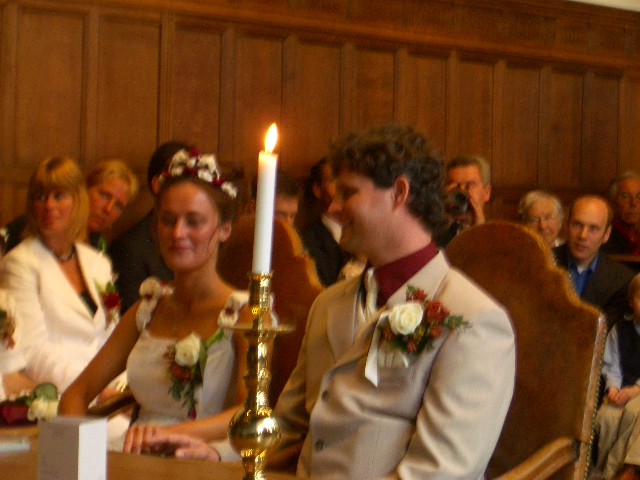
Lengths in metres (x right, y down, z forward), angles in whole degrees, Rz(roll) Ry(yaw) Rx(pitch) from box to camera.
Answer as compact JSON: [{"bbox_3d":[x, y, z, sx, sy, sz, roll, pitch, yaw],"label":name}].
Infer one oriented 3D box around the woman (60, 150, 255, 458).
[{"bbox_3d":[-0.395,0.480,3.980,0.560,1.310,0.780,2,1,33],"label":"woman"}]

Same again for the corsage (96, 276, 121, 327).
[{"bbox_3d":[-0.621,0.181,5.700,0.078,0.145,0.050,0,1,-34],"label":"corsage"}]

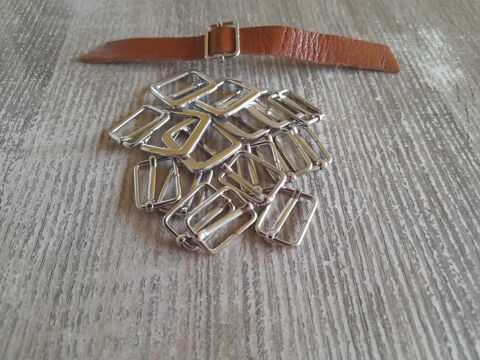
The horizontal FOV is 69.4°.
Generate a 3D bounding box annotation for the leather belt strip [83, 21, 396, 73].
[{"bbox_3d":[-0.002,-0.097,0.247,0.225,0.018,0.032,2,55,2],"label":"leather belt strip"}]

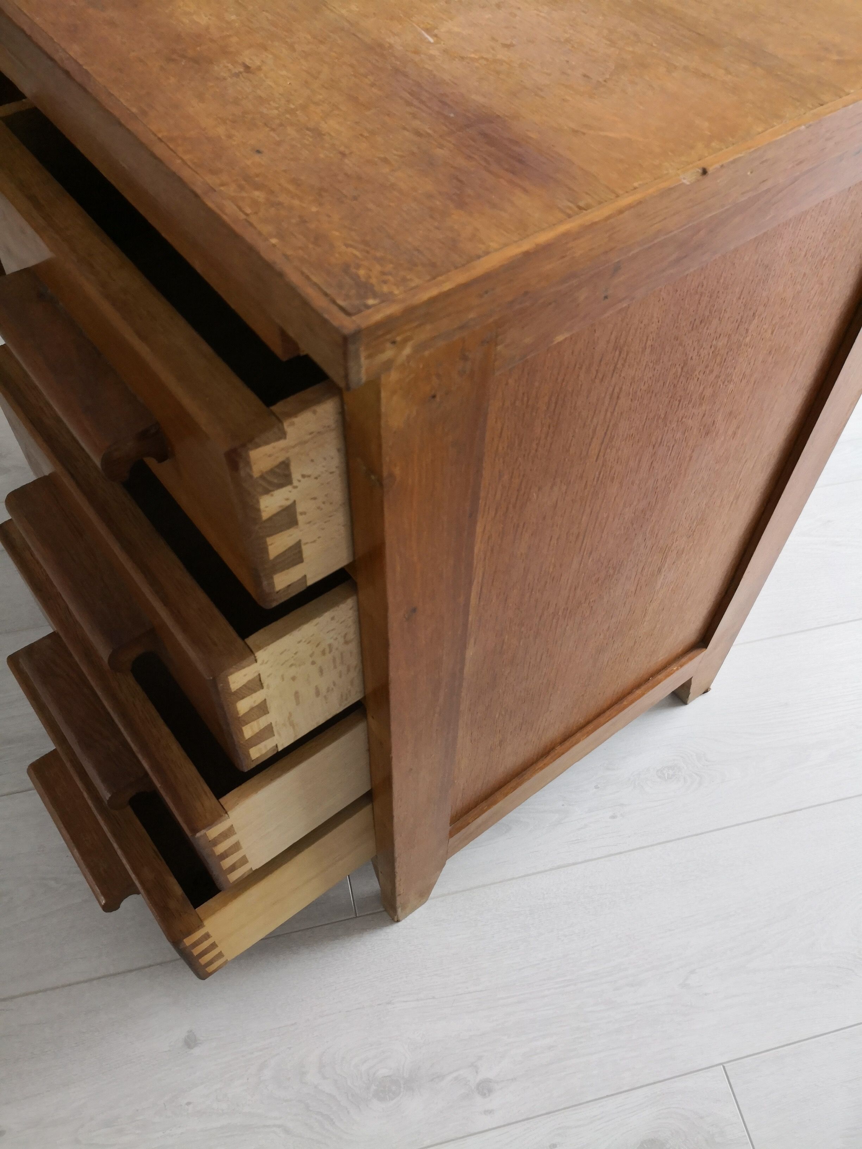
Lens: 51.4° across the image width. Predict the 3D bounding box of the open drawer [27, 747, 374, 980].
[{"bbox_3d":[-0.192,0.143,0.739,0.237,0.107,0.288,-31,60,-22],"label":"open drawer"}]

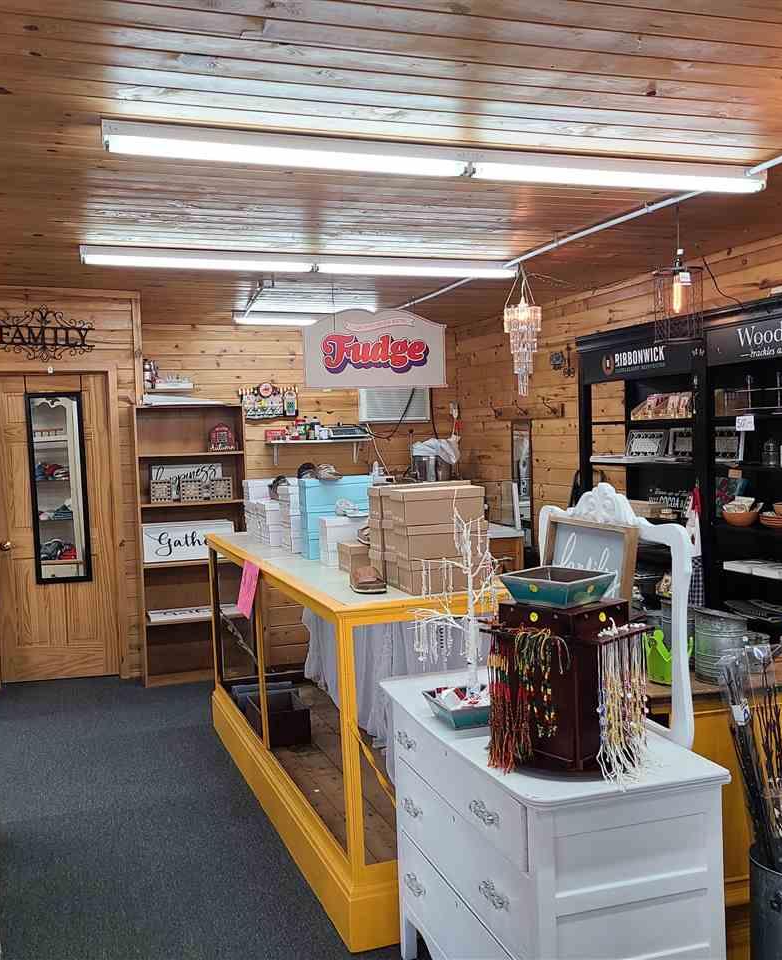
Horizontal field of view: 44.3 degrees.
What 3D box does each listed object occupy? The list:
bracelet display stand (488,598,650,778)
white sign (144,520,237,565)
[{"bbox_3d":[0.378,0.435,2.091,0.310,0.337,0.310,-4,4,-42],"label":"bracelet display stand"},{"bbox_3d":[-1.300,0.392,6.214,0.591,0.246,0.060,-3,3,-18],"label":"white sign"}]

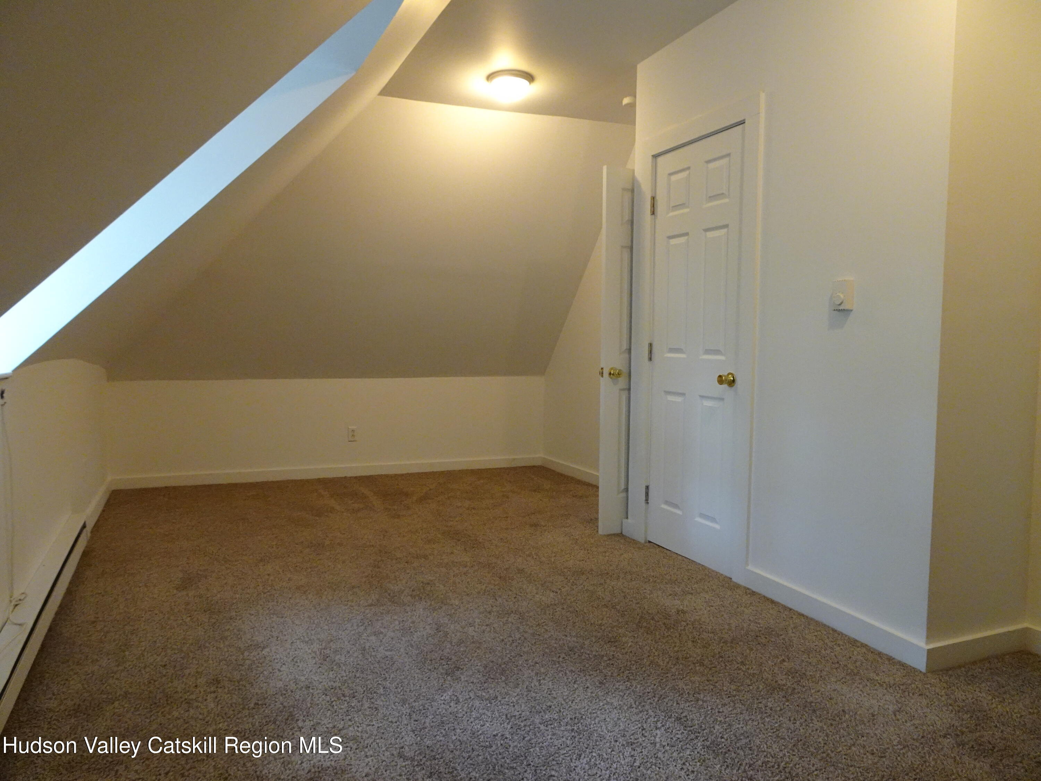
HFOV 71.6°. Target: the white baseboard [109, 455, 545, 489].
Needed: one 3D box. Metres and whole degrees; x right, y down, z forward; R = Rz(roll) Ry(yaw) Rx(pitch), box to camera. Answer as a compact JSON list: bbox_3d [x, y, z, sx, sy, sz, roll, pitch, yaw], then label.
[{"bbox_3d":[-1.337,0.634,5.656,3.290,0.080,0.017,-1,4,-22],"label":"white baseboard"}]

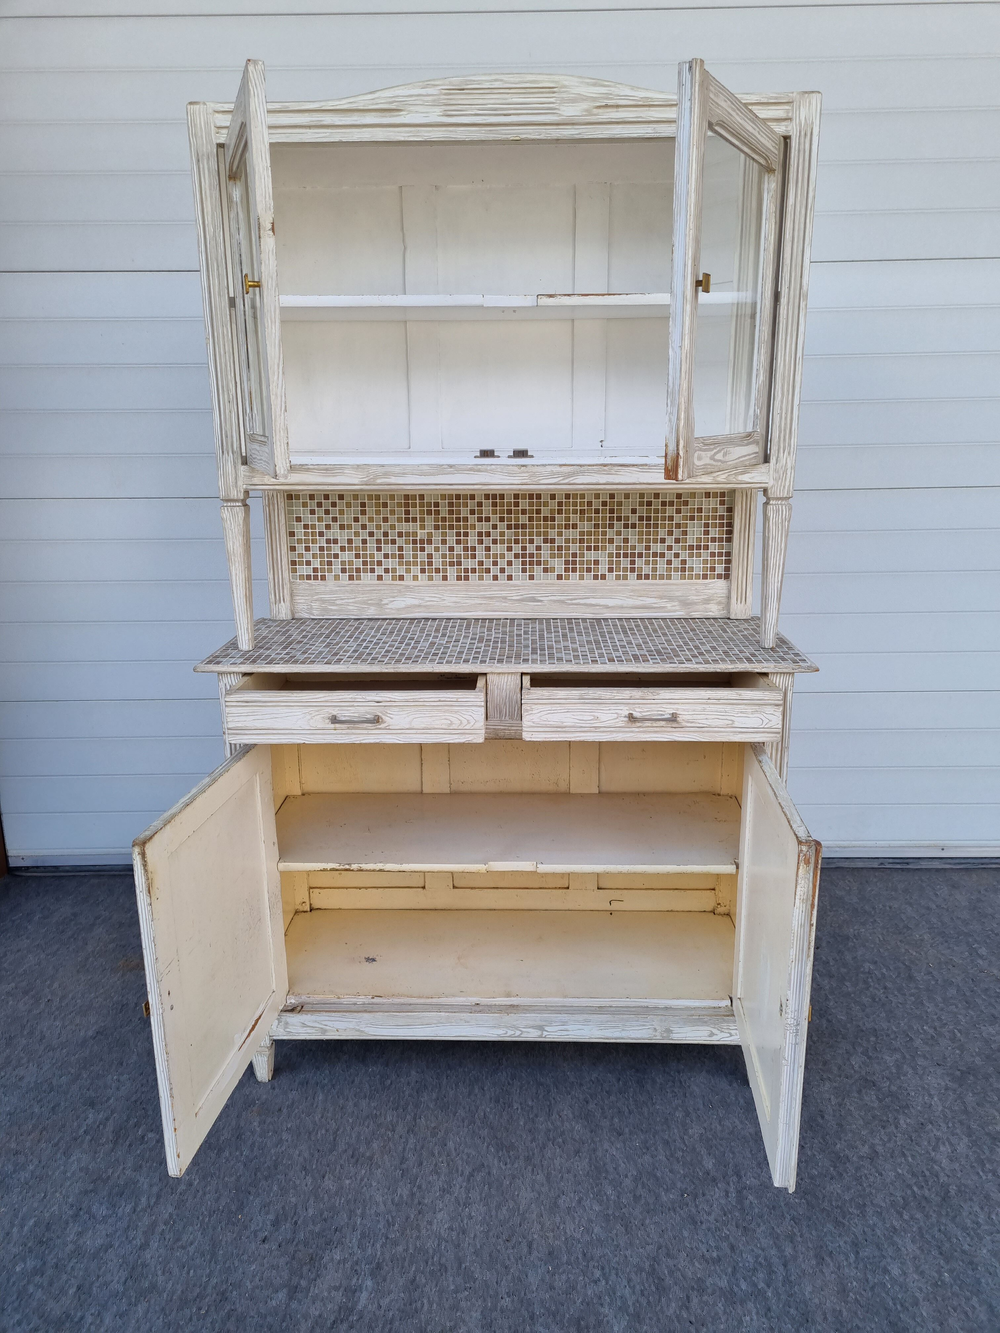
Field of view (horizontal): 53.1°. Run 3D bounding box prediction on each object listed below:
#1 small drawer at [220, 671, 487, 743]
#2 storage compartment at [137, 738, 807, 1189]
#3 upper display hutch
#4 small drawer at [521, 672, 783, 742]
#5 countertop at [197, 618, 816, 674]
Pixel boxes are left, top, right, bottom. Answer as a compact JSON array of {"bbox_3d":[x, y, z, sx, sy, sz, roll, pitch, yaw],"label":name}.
[{"bbox_3d":[-0.267,0.049,2.072,0.487,0.103,0.395,0,15,2],"label":"small drawer"},{"bbox_3d":[0.010,0.518,2.073,1.165,0.770,0.905,0,15,2],"label":"storage compartment"},{"bbox_3d":[0.005,-0.524,1.850,1.140,1.060,0.800,0,15,2],"label":"upper display hutch"},{"bbox_3d":[0.291,0.046,2.067,0.486,0.103,0.385,0,15,2],"label":"small drawer"},{"bbox_3d":[0.014,-0.050,2.159,1.220,0.022,0.442,0,15,2],"label":"countertop"}]

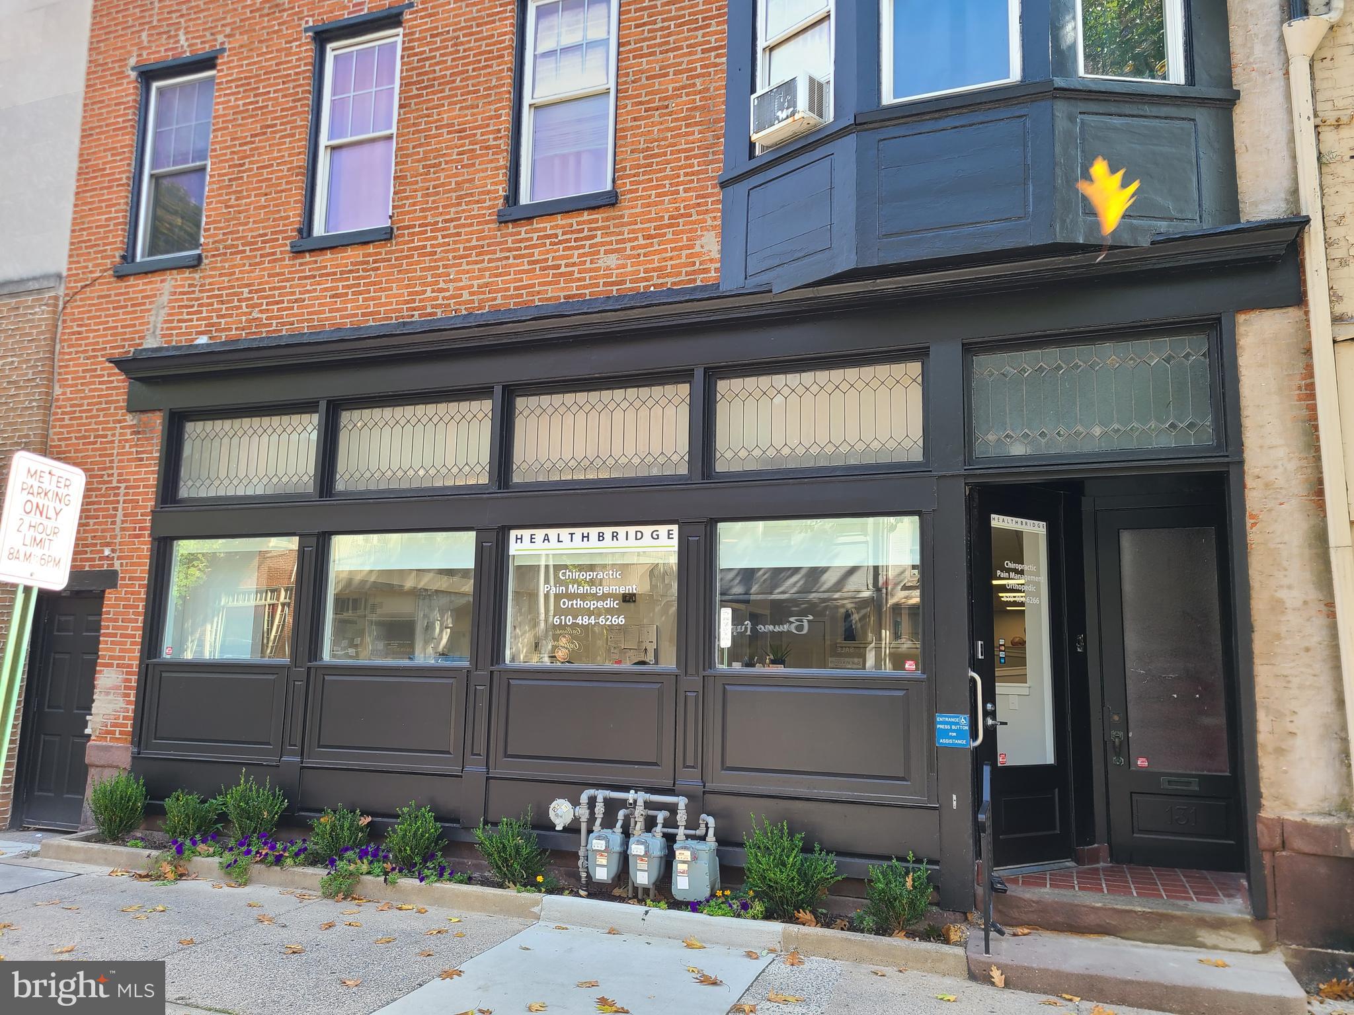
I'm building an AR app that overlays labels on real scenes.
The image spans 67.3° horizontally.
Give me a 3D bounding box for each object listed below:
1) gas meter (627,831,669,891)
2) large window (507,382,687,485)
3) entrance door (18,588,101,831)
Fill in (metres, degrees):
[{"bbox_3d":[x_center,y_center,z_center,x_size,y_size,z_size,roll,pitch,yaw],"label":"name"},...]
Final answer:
[{"bbox_3d":[-0.193,2.303,6.660,0.213,0.331,0.180,-2,-8,20],"label":"gas meter"},{"bbox_3d":[-0.574,-0.538,7.502,1.410,0.658,0.100,-2,-8,20],"label":"large window"},{"bbox_3d":[-5.595,1.869,9.387,0.904,2.127,0.060,-2,-9,20],"label":"entrance door"}]

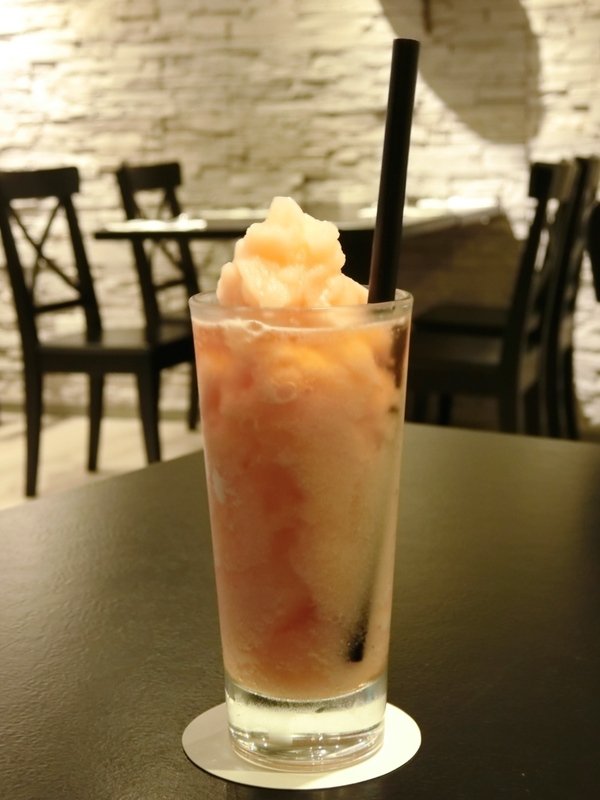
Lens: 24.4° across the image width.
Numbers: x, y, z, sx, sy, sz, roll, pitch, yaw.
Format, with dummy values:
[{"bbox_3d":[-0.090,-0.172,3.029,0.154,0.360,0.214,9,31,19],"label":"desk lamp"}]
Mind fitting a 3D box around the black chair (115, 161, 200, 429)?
[{"bbox_3d":[-0.257,-0.300,4.500,0.510,0.910,0.430,3,11,20],"label":"black chair"}]

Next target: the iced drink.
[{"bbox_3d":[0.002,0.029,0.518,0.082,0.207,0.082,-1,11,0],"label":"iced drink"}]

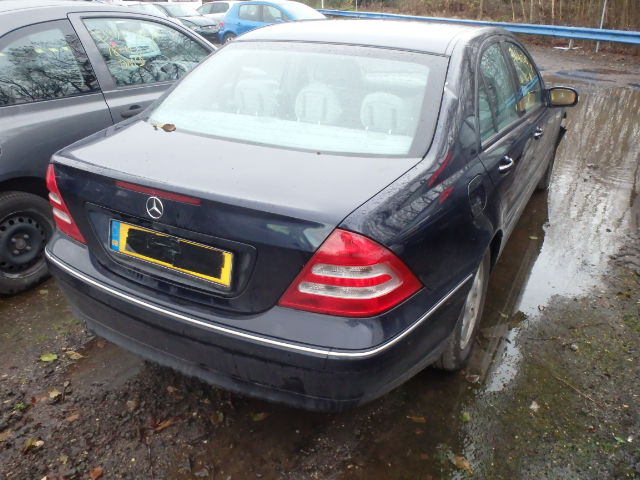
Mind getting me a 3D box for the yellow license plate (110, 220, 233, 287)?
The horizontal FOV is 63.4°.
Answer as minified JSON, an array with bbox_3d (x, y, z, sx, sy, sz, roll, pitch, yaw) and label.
[{"bbox_3d":[-0.498,0.039,1.687,0.520,0.112,0.015,14,18,25],"label":"yellow license plate"}]

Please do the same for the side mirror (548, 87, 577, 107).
[{"bbox_3d":[1.665,-0.997,3.563,0.210,0.145,0.130,14,28,25],"label":"side mirror"}]

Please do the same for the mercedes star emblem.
[{"bbox_3d":[-0.506,-0.099,1.601,0.075,0.076,0.012,14,28,25],"label":"mercedes star emblem"}]

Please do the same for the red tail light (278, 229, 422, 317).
[{"bbox_3d":[0.089,0.083,1.483,0.420,0.280,0.160,4,25,7],"label":"red tail light"}]

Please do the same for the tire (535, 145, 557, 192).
[{"bbox_3d":[1.909,-0.730,4.522,0.205,0.630,0.630,14,28,25],"label":"tire"}]

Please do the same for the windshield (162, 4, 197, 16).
[{"bbox_3d":[-4.850,-7.979,18.000,1.350,0.150,0.750,-25,67,-43],"label":"windshield"}]

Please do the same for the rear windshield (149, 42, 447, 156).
[{"bbox_3d":[-0.119,-0.615,2.147,1.300,0.120,0.750,14,54,25],"label":"rear windshield"}]

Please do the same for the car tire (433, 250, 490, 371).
[{"bbox_3d":[0.597,0.270,2.341,0.205,0.630,0.630,14,28,25],"label":"car tire"}]

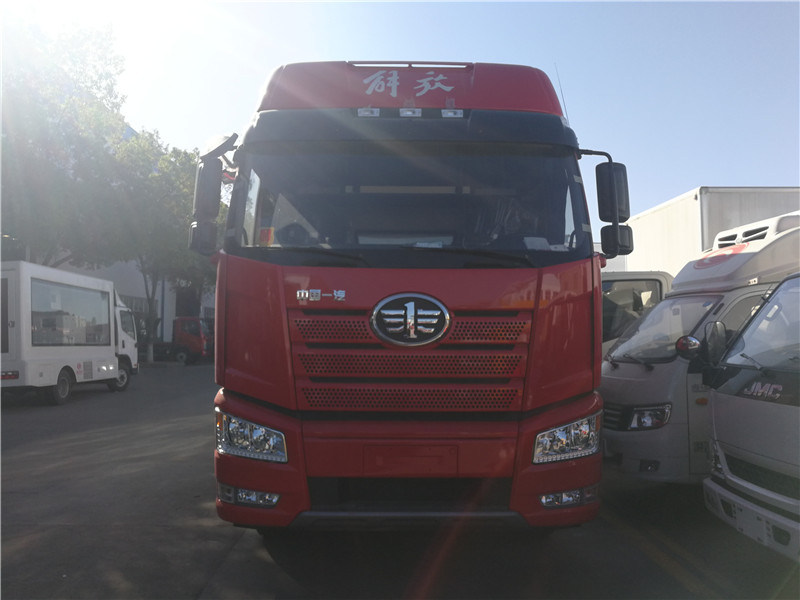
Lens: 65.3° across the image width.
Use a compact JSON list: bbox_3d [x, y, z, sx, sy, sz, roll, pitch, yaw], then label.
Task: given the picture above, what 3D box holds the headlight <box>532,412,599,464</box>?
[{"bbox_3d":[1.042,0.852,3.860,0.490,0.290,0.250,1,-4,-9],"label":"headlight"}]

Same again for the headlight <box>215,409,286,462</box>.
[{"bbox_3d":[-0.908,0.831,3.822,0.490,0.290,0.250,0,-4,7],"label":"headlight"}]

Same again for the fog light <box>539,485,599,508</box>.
[{"bbox_3d":[1.058,1.223,3.851,0.420,0.110,0.180,1,-4,-9],"label":"fog light"}]

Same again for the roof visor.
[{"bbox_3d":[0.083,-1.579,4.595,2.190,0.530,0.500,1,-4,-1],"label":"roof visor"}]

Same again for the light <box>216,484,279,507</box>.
[{"bbox_3d":[-0.932,1.201,3.812,0.420,0.110,0.180,0,-4,7],"label":"light"}]

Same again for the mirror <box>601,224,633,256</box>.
[{"bbox_3d":[1.487,-0.404,4.271,0.200,0.210,0.130,1,-4,-11],"label":"mirror"}]

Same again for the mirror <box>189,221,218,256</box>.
[{"bbox_3d":[-1.322,-0.412,4.215,0.190,0.215,0.130,0,-4,9],"label":"mirror"}]

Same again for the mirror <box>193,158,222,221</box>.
[{"bbox_3d":[-1.299,-0.759,4.238,0.190,0.410,0.130,0,-4,9],"label":"mirror"}]

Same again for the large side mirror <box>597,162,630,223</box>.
[{"bbox_3d":[1.468,-0.736,4.292,0.205,0.415,0.130,1,-4,-11],"label":"large side mirror"}]

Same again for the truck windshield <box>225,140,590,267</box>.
[{"bbox_3d":[0.077,-0.648,4.123,2.300,0.910,0.420,1,-4,-1],"label":"truck windshield"}]

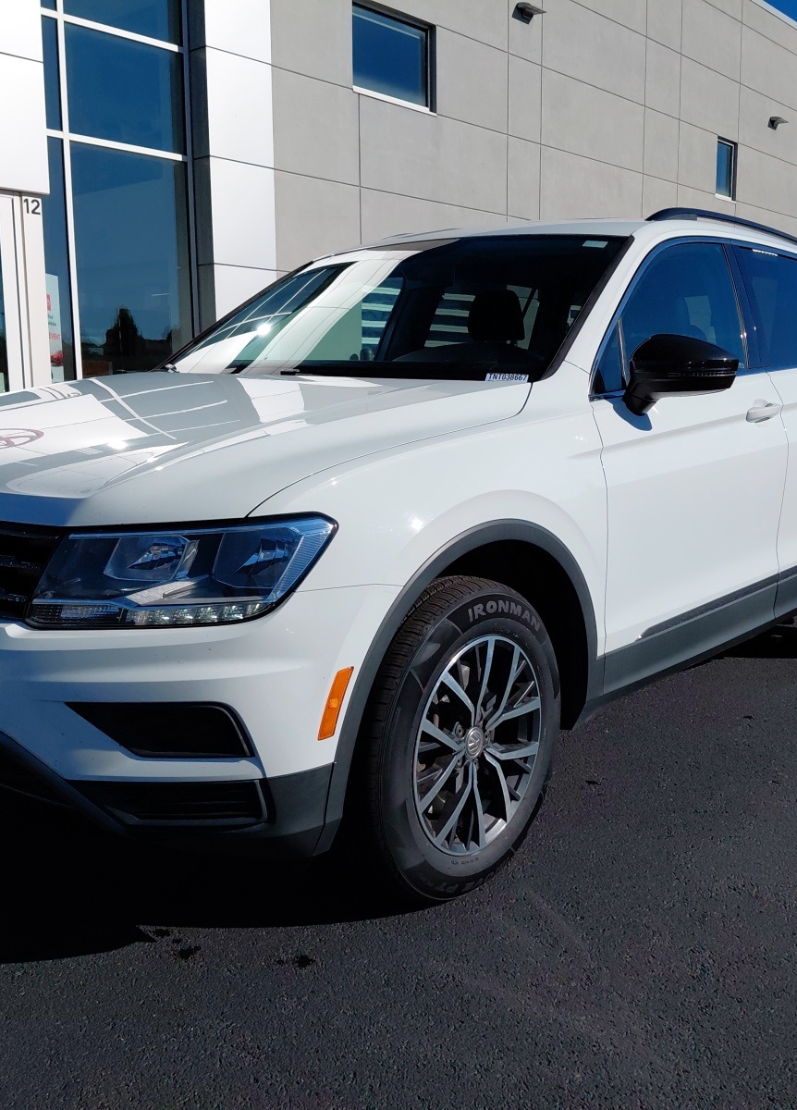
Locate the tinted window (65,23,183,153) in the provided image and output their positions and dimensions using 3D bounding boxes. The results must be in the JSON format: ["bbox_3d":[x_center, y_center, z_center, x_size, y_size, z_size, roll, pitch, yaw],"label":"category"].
[{"bbox_3d":[-2.917,-4.971,11.451,0.050,1.100,1.430,6,11,40],"label":"tinted window"}]

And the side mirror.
[{"bbox_3d":[0.690,-0.445,2.612,0.225,0.195,0.190,6,11,40],"label":"side mirror"}]

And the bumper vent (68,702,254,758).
[{"bbox_3d":[-0.429,0.316,1.930,0.335,0.095,0.085,0,9,8],"label":"bumper vent"}]

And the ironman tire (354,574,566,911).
[{"bbox_3d":[0.100,0.390,2.294,0.225,0.705,0.710,6,11,38],"label":"ironman tire"}]

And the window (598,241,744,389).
[{"bbox_3d":[0.733,-0.674,2.930,0.050,0.466,1.018,-17,-4,41],"label":"window"}]

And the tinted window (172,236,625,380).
[{"bbox_3d":[-0.071,-0.725,3.169,1.450,0.120,0.830,8,46,40],"label":"tinted window"}]

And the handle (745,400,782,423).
[{"bbox_3d":[1.095,-0.433,3.202,0.050,0.048,0.235,6,11,40],"label":"handle"}]

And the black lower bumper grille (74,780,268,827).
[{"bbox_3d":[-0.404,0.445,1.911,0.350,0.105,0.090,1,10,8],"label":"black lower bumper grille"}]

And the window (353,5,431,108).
[{"bbox_3d":[-0.115,-6.792,14.602,0.100,1.208,1.715,7,11,41],"label":"window"}]

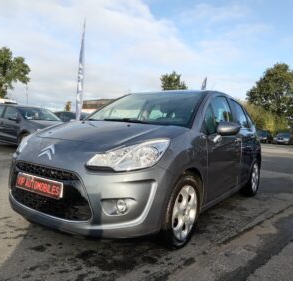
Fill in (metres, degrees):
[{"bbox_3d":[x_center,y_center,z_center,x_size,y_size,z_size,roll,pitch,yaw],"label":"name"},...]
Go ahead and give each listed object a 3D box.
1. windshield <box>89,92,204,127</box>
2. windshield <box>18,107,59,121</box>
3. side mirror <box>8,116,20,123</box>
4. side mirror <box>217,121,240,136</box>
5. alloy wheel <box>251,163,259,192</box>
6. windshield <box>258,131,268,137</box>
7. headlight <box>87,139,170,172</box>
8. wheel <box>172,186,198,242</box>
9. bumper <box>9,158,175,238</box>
[{"bbox_3d":[0.011,-0.378,3.062,1.360,0.470,0.800,5,3,34],"label":"windshield"},{"bbox_3d":[-3.566,-0.873,8.936,0.780,0.140,1.360,41,22,28],"label":"windshield"},{"bbox_3d":[-3.998,-0.631,8.138,0.170,0.160,0.240,5,3,35],"label":"side mirror"},{"bbox_3d":[0.794,-0.116,2.620,0.210,0.155,0.140,5,3,34],"label":"side mirror"},{"bbox_3d":[1.635,0.572,4.233,0.170,0.440,0.440,5,3,34],"label":"alloy wheel"},{"bbox_3d":[13.204,-0.802,31.000,1.350,0.450,0.650,5,3,34],"label":"windshield"},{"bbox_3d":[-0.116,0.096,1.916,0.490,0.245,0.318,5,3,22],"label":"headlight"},{"bbox_3d":[0.255,0.568,2.190,0.170,0.440,0.440,5,3,34],"label":"wheel"},{"bbox_3d":[-0.662,0.391,2.178,1.680,0.500,0.500,5,3,34],"label":"bumper"}]

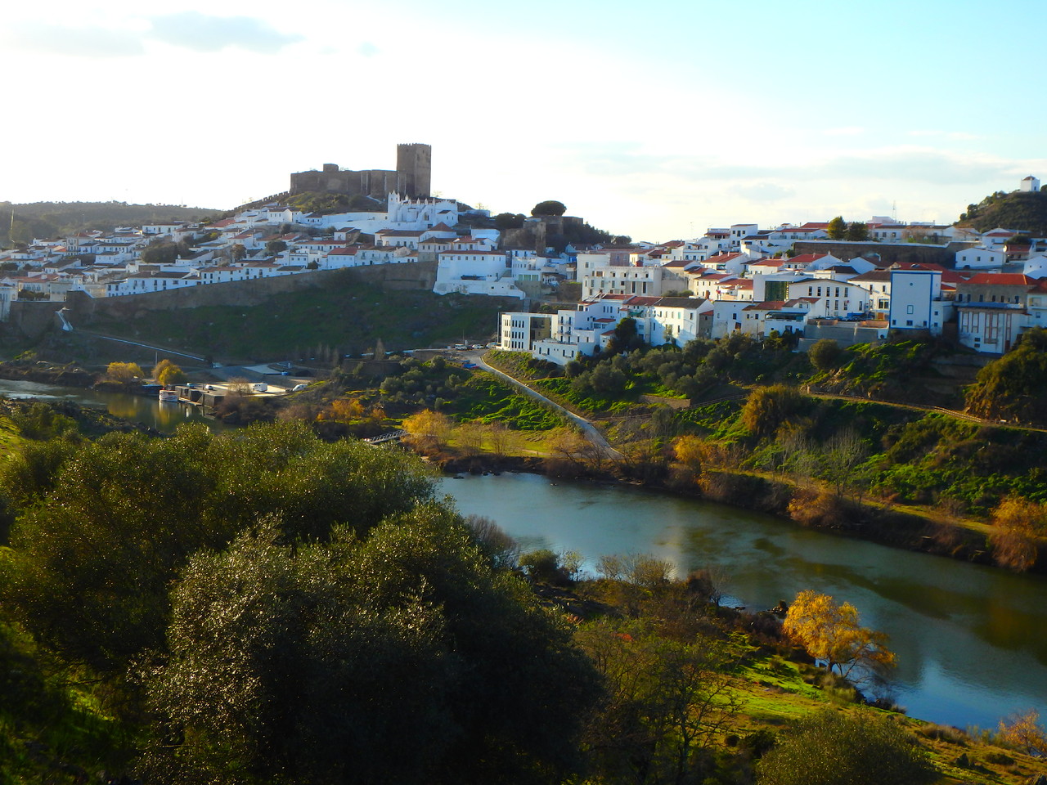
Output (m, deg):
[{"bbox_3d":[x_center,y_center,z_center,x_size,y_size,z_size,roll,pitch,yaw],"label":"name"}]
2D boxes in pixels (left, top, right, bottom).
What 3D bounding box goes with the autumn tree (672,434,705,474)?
[{"bbox_3d":[41.690,15.540,373.000,8.200,9.800,8.000,2,6,6],"label":"autumn tree"}]

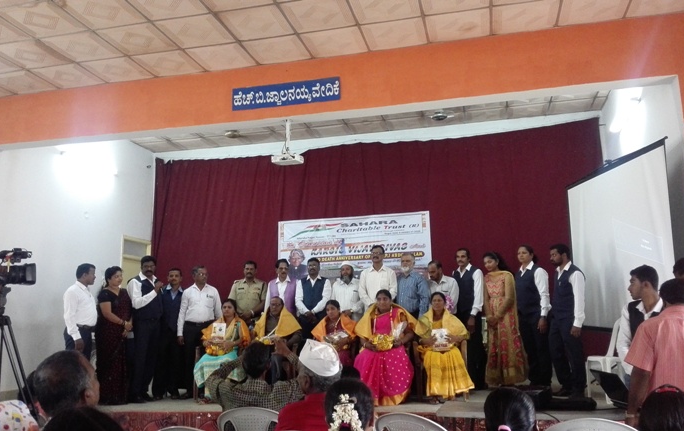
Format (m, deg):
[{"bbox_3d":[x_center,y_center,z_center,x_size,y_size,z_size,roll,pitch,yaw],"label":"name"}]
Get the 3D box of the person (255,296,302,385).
[{"bbox_3d":[-0.741,1.534,6.654,0.580,1.180,0.750,-2,-9,2],"label":"person"}]

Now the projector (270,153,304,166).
[{"bbox_3d":[-0.577,-0.605,6.119,0.310,0.100,0.240,-4,-10,12],"label":"projector"}]

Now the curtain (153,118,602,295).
[{"bbox_3d":[0.337,0.534,9.182,7.450,3.620,0.200,-4,-10,12],"label":"curtain"}]

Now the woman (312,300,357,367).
[{"bbox_3d":[-0.084,1.531,6.556,0.540,1.120,0.750,-3,-9,7],"label":"woman"}]

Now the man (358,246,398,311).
[{"bbox_3d":[0.468,1.286,7.215,0.500,1.790,0.320,-2,-9,4],"label":"man"}]

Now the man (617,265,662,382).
[{"bbox_3d":[2.200,1.170,3.958,0.500,1.660,0.360,-9,-12,37],"label":"man"}]

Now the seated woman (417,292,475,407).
[{"bbox_3d":[1.104,1.409,6.222,0.600,1.150,0.770,-2,-10,3],"label":"seated woman"}]

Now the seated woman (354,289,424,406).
[{"bbox_3d":[0.505,1.407,6.228,0.680,1.190,0.780,-2,-10,2],"label":"seated woman"}]

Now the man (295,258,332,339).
[{"bbox_3d":[-0.375,1.389,7.340,0.490,1.670,0.320,-1,-9,0],"label":"man"}]

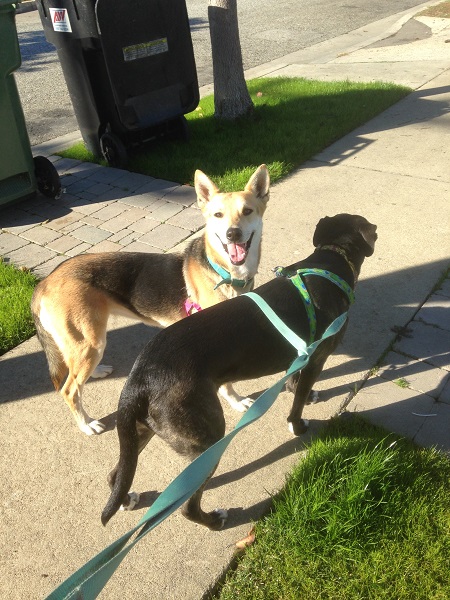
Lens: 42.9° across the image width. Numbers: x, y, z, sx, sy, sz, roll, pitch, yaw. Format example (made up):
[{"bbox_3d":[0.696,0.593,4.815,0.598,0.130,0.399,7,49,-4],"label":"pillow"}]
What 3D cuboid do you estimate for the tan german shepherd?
[{"bbox_3d":[-0.226,0.027,1.772,0.750,0.755,0.320,-3,34,1],"label":"tan german shepherd"}]

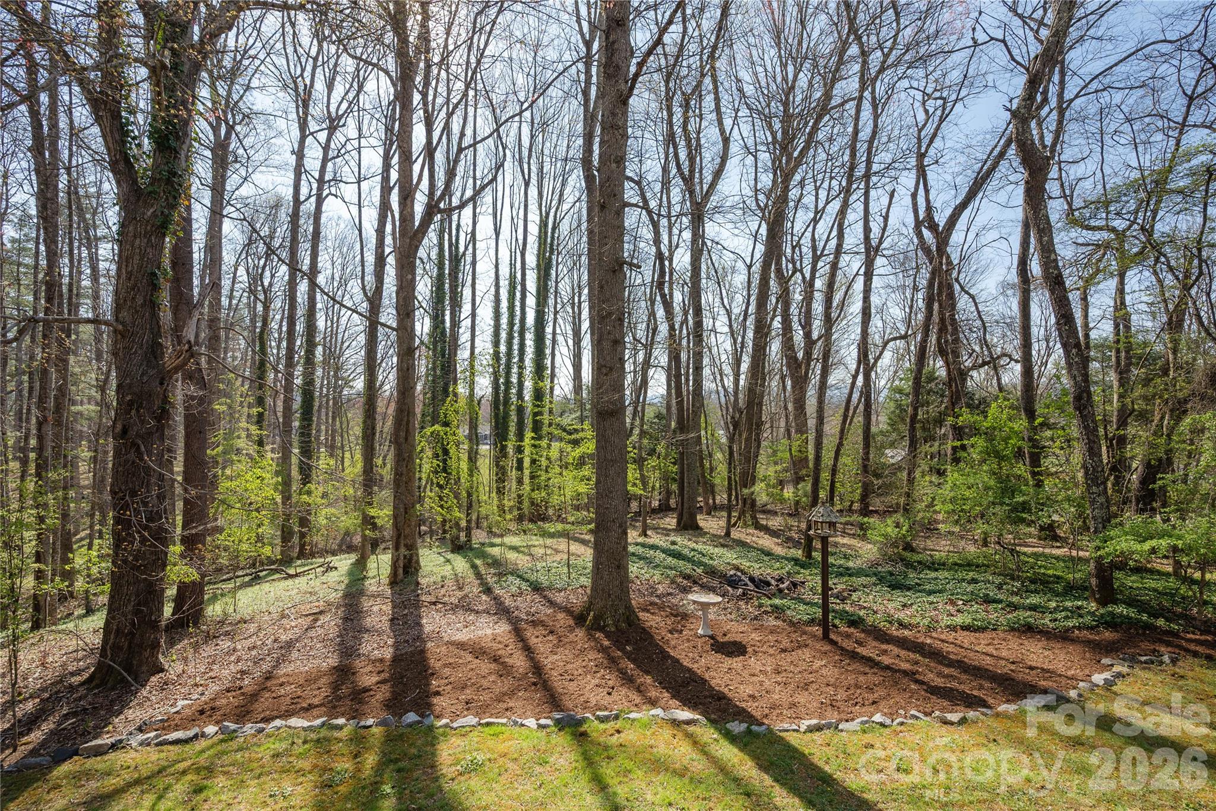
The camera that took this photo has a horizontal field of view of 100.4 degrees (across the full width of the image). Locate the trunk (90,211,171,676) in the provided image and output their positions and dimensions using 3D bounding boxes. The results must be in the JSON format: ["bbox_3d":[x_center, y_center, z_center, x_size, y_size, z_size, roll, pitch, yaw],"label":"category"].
[{"bbox_3d":[-7.050,0.420,7.500,0.920,7.100,0.900,1,-2,-17],"label":"trunk"}]

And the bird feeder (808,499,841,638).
[{"bbox_3d":[3.160,2.410,7.400,0.450,2.020,0.450,0,-2,17],"label":"bird feeder"}]

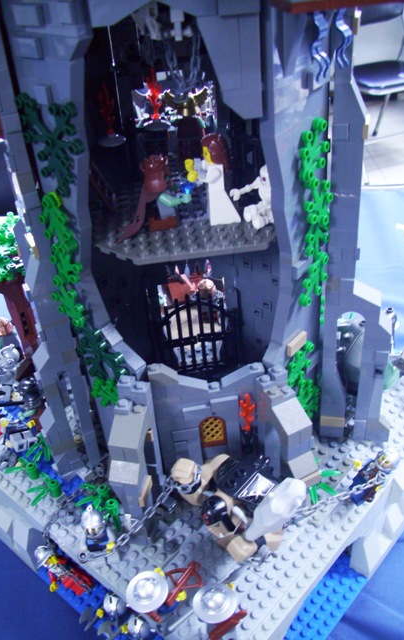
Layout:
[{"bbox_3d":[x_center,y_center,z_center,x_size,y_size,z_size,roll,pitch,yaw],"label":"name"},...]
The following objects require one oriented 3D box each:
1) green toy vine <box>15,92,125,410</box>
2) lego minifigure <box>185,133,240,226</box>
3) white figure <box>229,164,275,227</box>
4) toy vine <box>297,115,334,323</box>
[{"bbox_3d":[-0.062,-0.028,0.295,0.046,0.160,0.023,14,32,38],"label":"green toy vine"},{"bbox_3d":[0.005,-0.072,0.305,0.027,0.044,0.020,-7,36,-3],"label":"lego minifigure"},{"bbox_3d":[0.030,-0.065,0.302,0.024,0.029,0.026,-32,43,-32],"label":"white figure"},{"bbox_3d":[0.056,-0.044,0.300,0.015,0.111,0.032,17,35,36],"label":"toy vine"}]

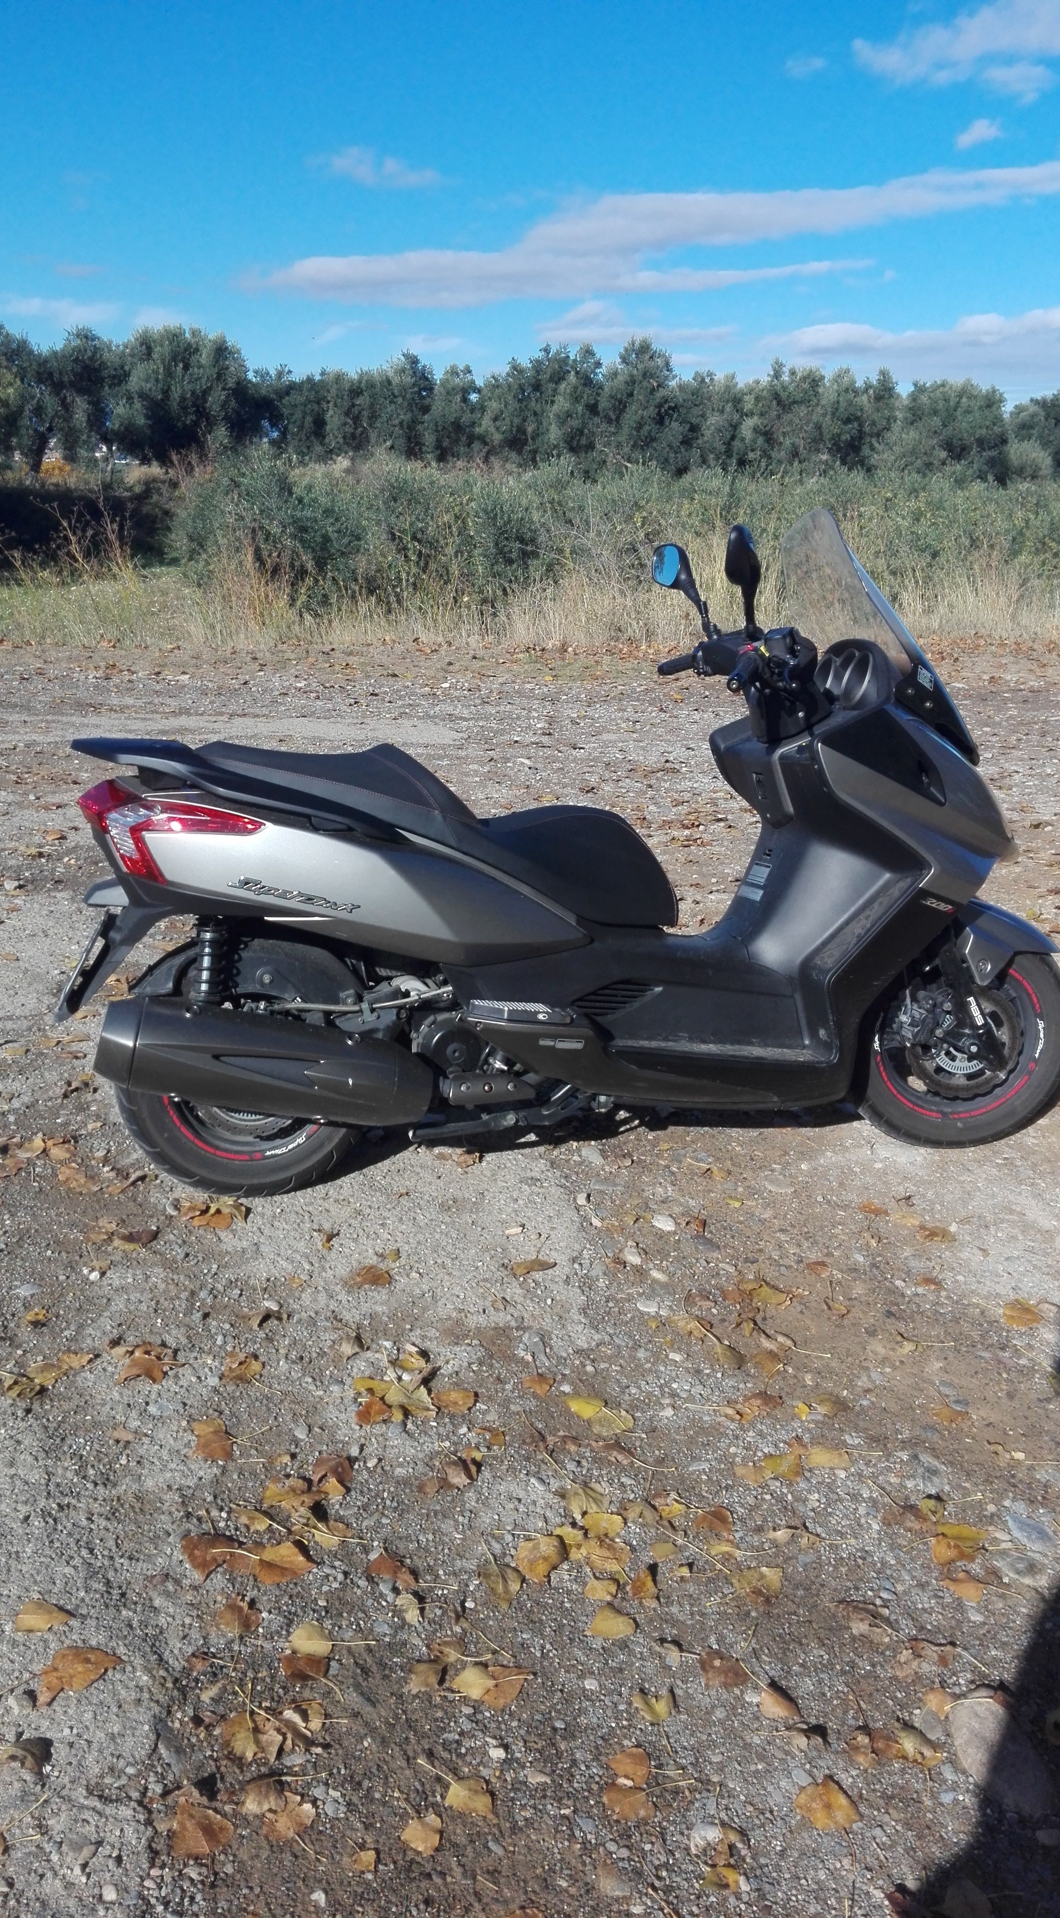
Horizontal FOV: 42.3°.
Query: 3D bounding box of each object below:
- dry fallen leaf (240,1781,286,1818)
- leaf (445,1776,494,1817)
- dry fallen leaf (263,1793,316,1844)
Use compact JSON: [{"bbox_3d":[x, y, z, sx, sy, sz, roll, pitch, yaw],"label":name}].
[{"bbox_3d":[-0.304,0.960,1.574,0.050,0.015,0.047,0,19,0],"label":"dry fallen leaf"},{"bbox_3d":[-0.061,0.961,1.578,0.060,0.010,0.045,8,21,20],"label":"leaf"},{"bbox_3d":[-0.277,0.988,1.578,0.052,0.018,0.050,8,22,21],"label":"dry fallen leaf"}]

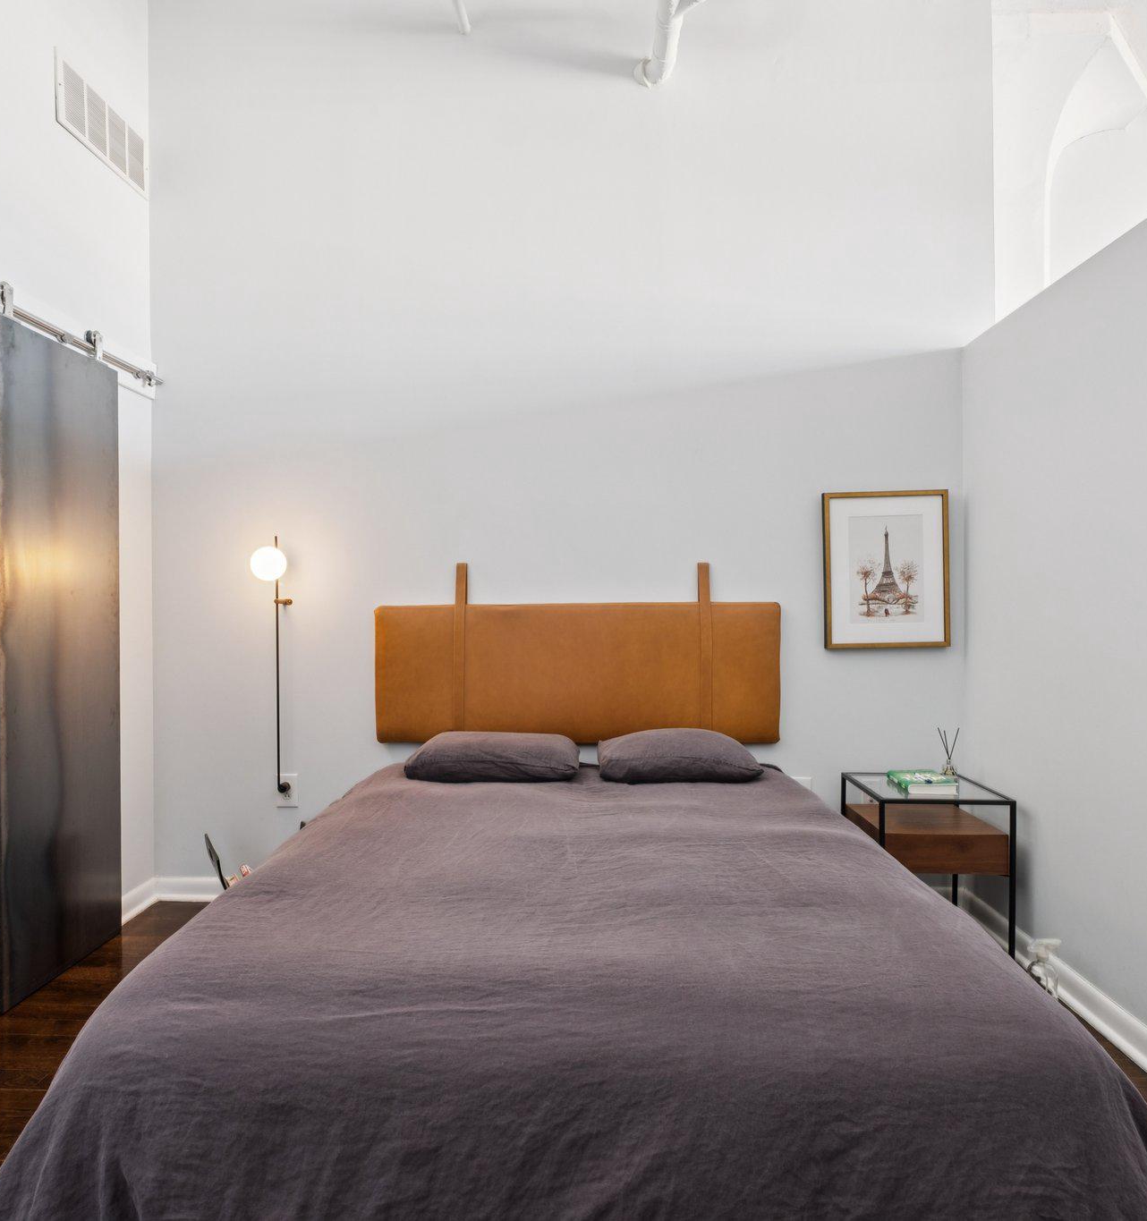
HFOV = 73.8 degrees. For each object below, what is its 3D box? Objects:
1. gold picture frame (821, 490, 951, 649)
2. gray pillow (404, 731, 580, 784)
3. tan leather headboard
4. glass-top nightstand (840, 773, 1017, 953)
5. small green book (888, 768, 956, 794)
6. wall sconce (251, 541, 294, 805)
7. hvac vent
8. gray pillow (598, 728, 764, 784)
[{"bbox_3d":[1.279,-0.165,3.127,0.499,0.634,0.035,-1,0,2],"label":"gold picture frame"},{"bbox_3d":[-0.305,0.548,2.933,0.663,0.162,0.440,0,0,2],"label":"gray pillow"},{"bbox_3d":[0.012,0.173,3.156,1.658,0.739,0.065,0,0,2],"label":"tan leather headboard"},{"bbox_3d":[1.303,0.937,2.852,0.465,0.561,0.448,0,0,2],"label":"glass-top nightstand"},{"bbox_3d":[1.296,0.640,2.846,0.176,0.034,0.236,0,0,2],"label":"small green book"},{"bbox_3d":[-1.186,0.236,3.080,0.151,1.064,0.301,0,0,2],"label":"wall sconce"},{"bbox_3d":[-1.795,-1.849,2.936,0.012,0.258,0.547,0,0,2],"label":"hvac vent"},{"bbox_3d":[0.403,0.540,2.909,0.614,0.175,0.440,0,0,2],"label":"gray pillow"}]

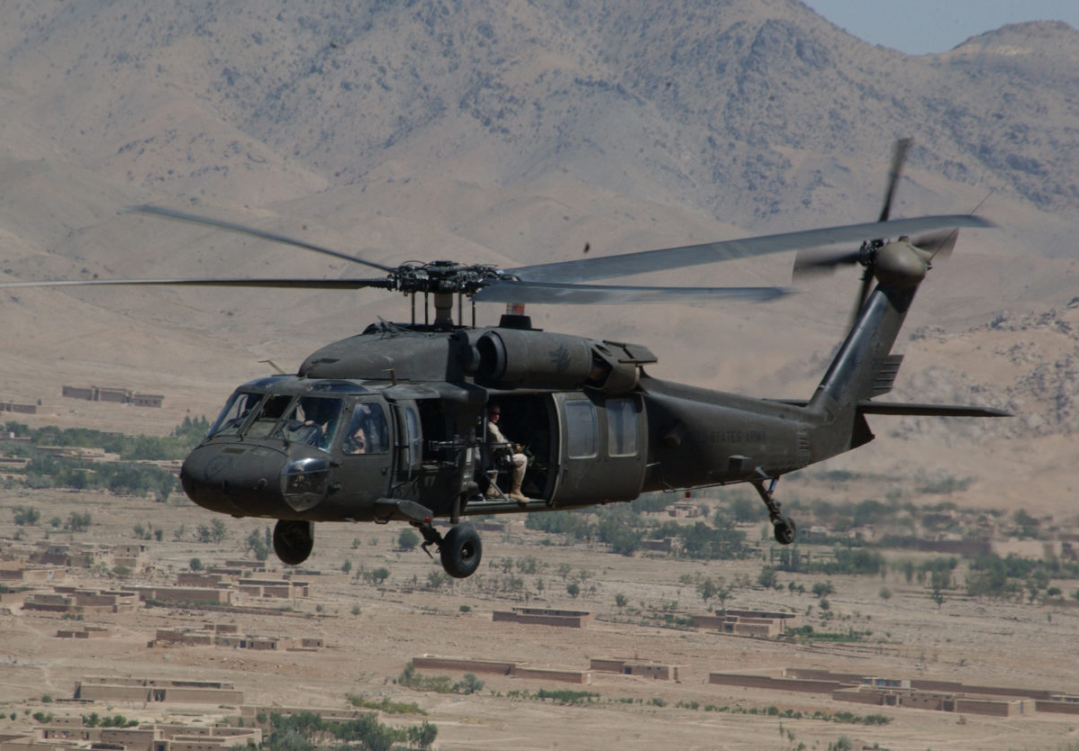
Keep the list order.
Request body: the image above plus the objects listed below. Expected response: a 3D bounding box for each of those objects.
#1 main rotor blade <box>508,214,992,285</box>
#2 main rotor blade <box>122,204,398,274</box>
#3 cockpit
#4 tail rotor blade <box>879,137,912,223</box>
[{"bbox_3d":[2.732,-1.611,121.098,7.180,0.220,0.530,-7,20,-31],"label":"main rotor blade"},{"bbox_3d":[-3.567,-1.754,122.715,0.530,0.220,7.042,10,2,-32],"label":"main rotor blade"},{"bbox_3d":[-3.125,0.526,116.301,2.060,0.960,1.500,3,3,37],"label":"cockpit"},{"bbox_3d":[4.683,-2.541,126.605,0.100,1.376,0.250,27,23,33],"label":"tail rotor blade"}]

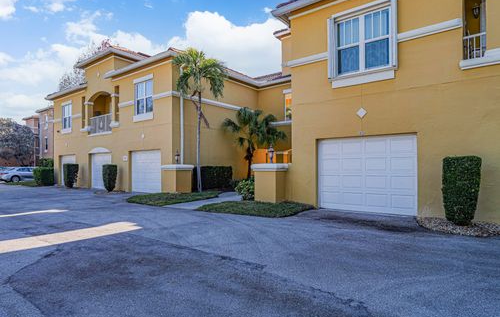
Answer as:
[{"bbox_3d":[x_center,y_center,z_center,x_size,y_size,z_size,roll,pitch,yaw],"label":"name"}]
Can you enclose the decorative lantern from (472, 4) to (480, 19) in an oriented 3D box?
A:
[{"bbox_3d":[6.045,-3.928,7.710,0.180,0.380,0.200,-1,-2,36],"label":"decorative lantern"}]

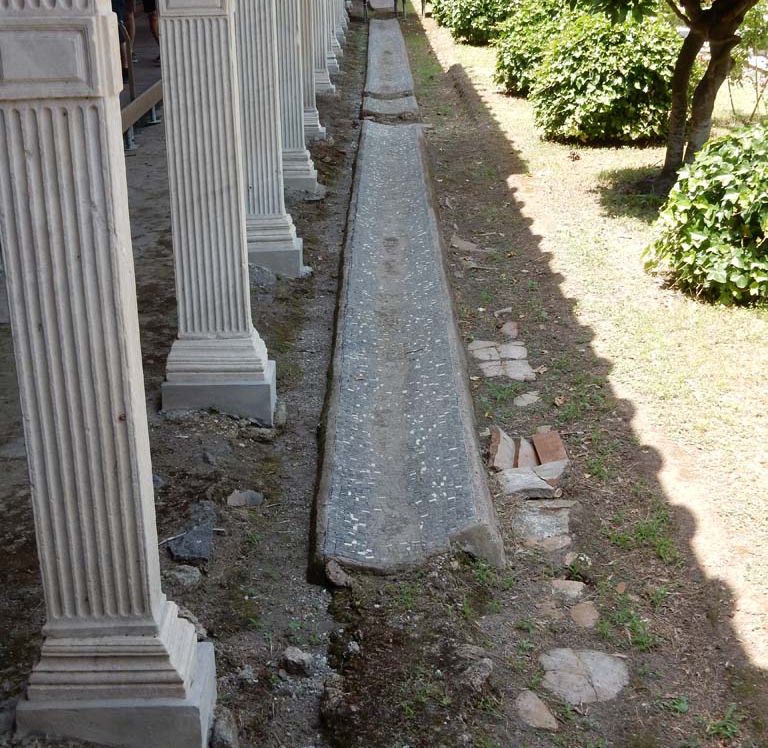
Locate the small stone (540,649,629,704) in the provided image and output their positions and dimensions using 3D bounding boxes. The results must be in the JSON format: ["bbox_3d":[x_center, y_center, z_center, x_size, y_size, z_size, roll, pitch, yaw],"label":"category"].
[{"bbox_3d":[0.423,0.638,2.690,0.180,0.040,0.190,-1,20,0],"label":"small stone"}]

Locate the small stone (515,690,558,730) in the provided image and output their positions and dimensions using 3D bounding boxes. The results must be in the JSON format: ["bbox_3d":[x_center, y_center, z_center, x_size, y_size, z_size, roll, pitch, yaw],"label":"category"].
[{"bbox_3d":[0.314,0.689,2.613,0.060,0.026,0.125,-5,20,-13],"label":"small stone"}]

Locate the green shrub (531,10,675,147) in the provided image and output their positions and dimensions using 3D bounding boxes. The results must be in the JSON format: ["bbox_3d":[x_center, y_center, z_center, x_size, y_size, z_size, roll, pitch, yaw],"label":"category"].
[{"bbox_3d":[1.620,-2.200,9.240,1.100,0.880,1.050,-1,20,0],"label":"green shrub"}]

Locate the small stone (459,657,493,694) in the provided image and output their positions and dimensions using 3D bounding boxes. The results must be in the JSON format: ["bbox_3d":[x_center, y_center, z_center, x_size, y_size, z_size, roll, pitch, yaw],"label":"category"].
[{"bbox_3d":[0.197,0.646,2.735,0.062,0.045,0.085,4,20,14],"label":"small stone"}]

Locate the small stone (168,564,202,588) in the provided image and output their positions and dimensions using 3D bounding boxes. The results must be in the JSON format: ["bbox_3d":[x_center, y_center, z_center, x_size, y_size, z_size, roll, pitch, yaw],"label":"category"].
[{"bbox_3d":[-0.489,0.496,3.118,0.090,0.050,0.075,-1,20,0],"label":"small stone"}]

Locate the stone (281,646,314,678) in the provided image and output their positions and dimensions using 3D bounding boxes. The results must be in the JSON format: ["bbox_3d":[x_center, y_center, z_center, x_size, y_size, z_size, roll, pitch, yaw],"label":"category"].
[{"bbox_3d":[-0.187,0.614,2.717,0.066,0.043,0.050,2,20,9],"label":"stone"}]

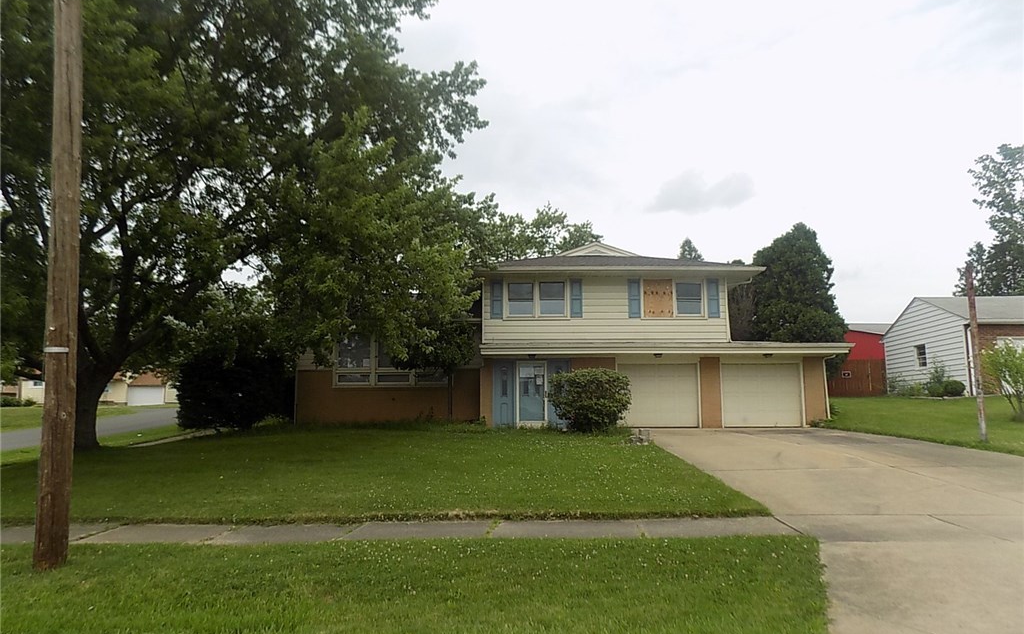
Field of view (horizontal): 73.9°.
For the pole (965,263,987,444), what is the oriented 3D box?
[{"bbox_3d":[10.785,0.869,15.764,0.170,4.150,0.170,0,-7,0],"label":"pole"}]

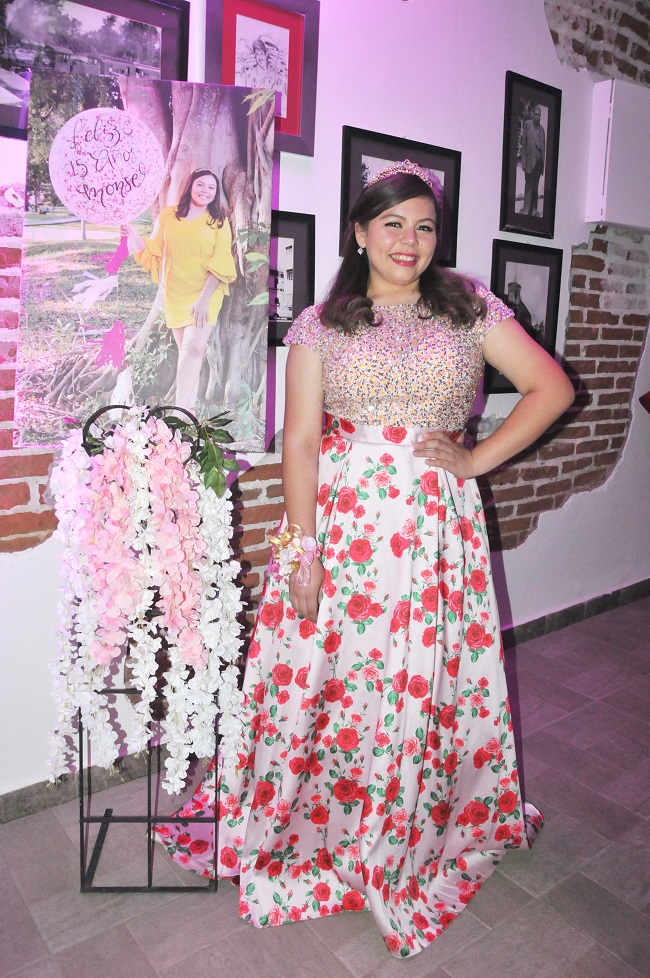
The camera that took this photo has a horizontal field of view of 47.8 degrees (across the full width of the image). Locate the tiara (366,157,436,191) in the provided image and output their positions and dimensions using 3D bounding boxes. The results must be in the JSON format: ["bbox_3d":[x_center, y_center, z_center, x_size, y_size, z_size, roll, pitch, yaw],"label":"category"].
[{"bbox_3d":[0.150,-0.634,1.482,0.142,0.062,0.075,0,11,-8],"label":"tiara"}]

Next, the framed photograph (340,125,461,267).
[{"bbox_3d":[0.252,-0.891,2.272,0.493,0.368,0.028,-7,14,-36],"label":"framed photograph"}]

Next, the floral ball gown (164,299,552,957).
[{"bbox_3d":[0.086,0.226,1.717,0.990,1.334,0.760,0,11,-7],"label":"floral ball gown"}]

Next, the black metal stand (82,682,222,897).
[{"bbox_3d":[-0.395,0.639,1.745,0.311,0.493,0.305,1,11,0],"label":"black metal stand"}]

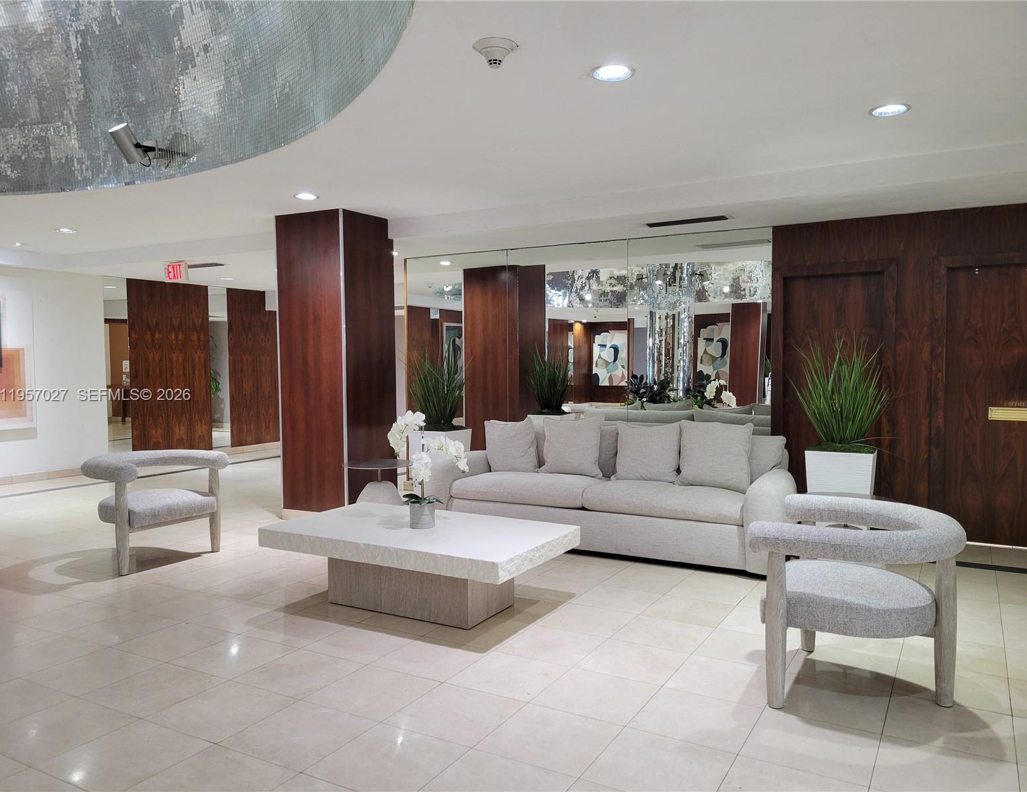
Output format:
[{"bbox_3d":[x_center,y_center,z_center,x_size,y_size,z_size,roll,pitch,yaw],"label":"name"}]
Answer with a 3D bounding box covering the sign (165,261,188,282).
[{"bbox_3d":[-3.548,-1.307,8.350,0.315,0.200,0.060,1,3,30],"label":"sign"}]

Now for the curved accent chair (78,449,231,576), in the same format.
[{"bbox_3d":[-2.460,0.755,5.413,0.740,0.716,0.807,1,3,30],"label":"curved accent chair"}]

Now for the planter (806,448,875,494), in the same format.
[{"bbox_3d":[2.098,0.713,5.089,0.400,0.756,0.400,1,3,30],"label":"planter"}]

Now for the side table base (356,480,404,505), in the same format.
[{"bbox_3d":[-1.036,0.862,6.137,0.500,0.400,0.500,1,3,30],"label":"side table base"}]

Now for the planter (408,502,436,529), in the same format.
[{"bbox_3d":[-0.500,0.657,4.367,0.141,0.126,0.141,0,3,0],"label":"planter"}]

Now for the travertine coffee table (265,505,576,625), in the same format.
[{"bbox_3d":[-0.520,0.934,4.354,1.554,0.425,0.843,1,3,30],"label":"travertine coffee table"}]

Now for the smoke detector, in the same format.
[{"bbox_3d":[-0.068,-1.300,3.044,0.165,0.080,0.165,0,3,0],"label":"smoke detector"}]

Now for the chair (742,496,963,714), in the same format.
[{"bbox_3d":[1.405,0.827,3.206,0.736,0.716,0.807,1,3,30],"label":"chair"}]

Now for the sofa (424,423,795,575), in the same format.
[{"bbox_3d":[0.670,0.632,5.797,2.596,0.874,0.915,1,3,30],"label":"sofa"}]

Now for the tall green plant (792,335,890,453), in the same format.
[{"bbox_3d":[2.091,-0.036,5.054,0.610,0.750,0.600,1,3,30],"label":"tall green plant"}]

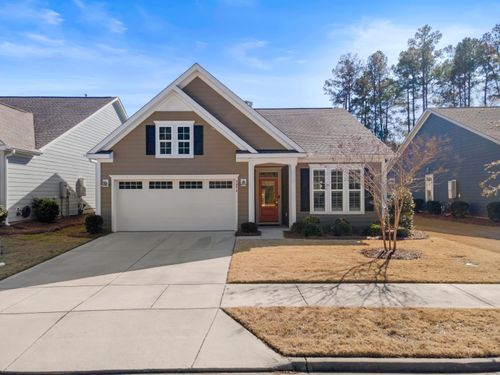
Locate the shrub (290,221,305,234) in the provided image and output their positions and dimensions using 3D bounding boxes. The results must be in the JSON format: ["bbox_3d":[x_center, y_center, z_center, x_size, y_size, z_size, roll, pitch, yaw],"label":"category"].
[{"bbox_3d":[1.904,1.612,13.900,0.620,0.560,0.600,0,0,0],"label":"shrub"}]

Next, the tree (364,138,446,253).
[{"bbox_3d":[4.857,0.220,10.900,2.650,3.620,2.600,0,0,0],"label":"tree"}]

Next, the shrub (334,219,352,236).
[{"bbox_3d":[3.695,1.589,13.700,0.720,0.710,0.680,0,0,0],"label":"shrub"}]

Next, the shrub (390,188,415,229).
[{"bbox_3d":[6.467,0.939,14.800,1.100,1.800,1.050,0,0,0],"label":"shrub"}]

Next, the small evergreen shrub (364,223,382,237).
[{"bbox_3d":[4.845,1.655,13.600,0.700,0.560,0.680,0,0,0],"label":"small evergreen shrub"}]

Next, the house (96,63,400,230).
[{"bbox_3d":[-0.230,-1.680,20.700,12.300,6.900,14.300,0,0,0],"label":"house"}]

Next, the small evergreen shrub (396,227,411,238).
[{"bbox_3d":[5.933,1.739,13.400,0.560,0.480,0.550,0,0,0],"label":"small evergreen shrub"}]

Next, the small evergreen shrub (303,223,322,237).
[{"bbox_3d":[2.452,1.655,13.600,0.780,0.570,0.720,0,0,0],"label":"small evergreen shrub"}]

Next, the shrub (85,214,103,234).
[{"bbox_3d":[-6.109,1.446,13.550,0.710,0.780,0.700,0,0,0],"label":"shrub"}]

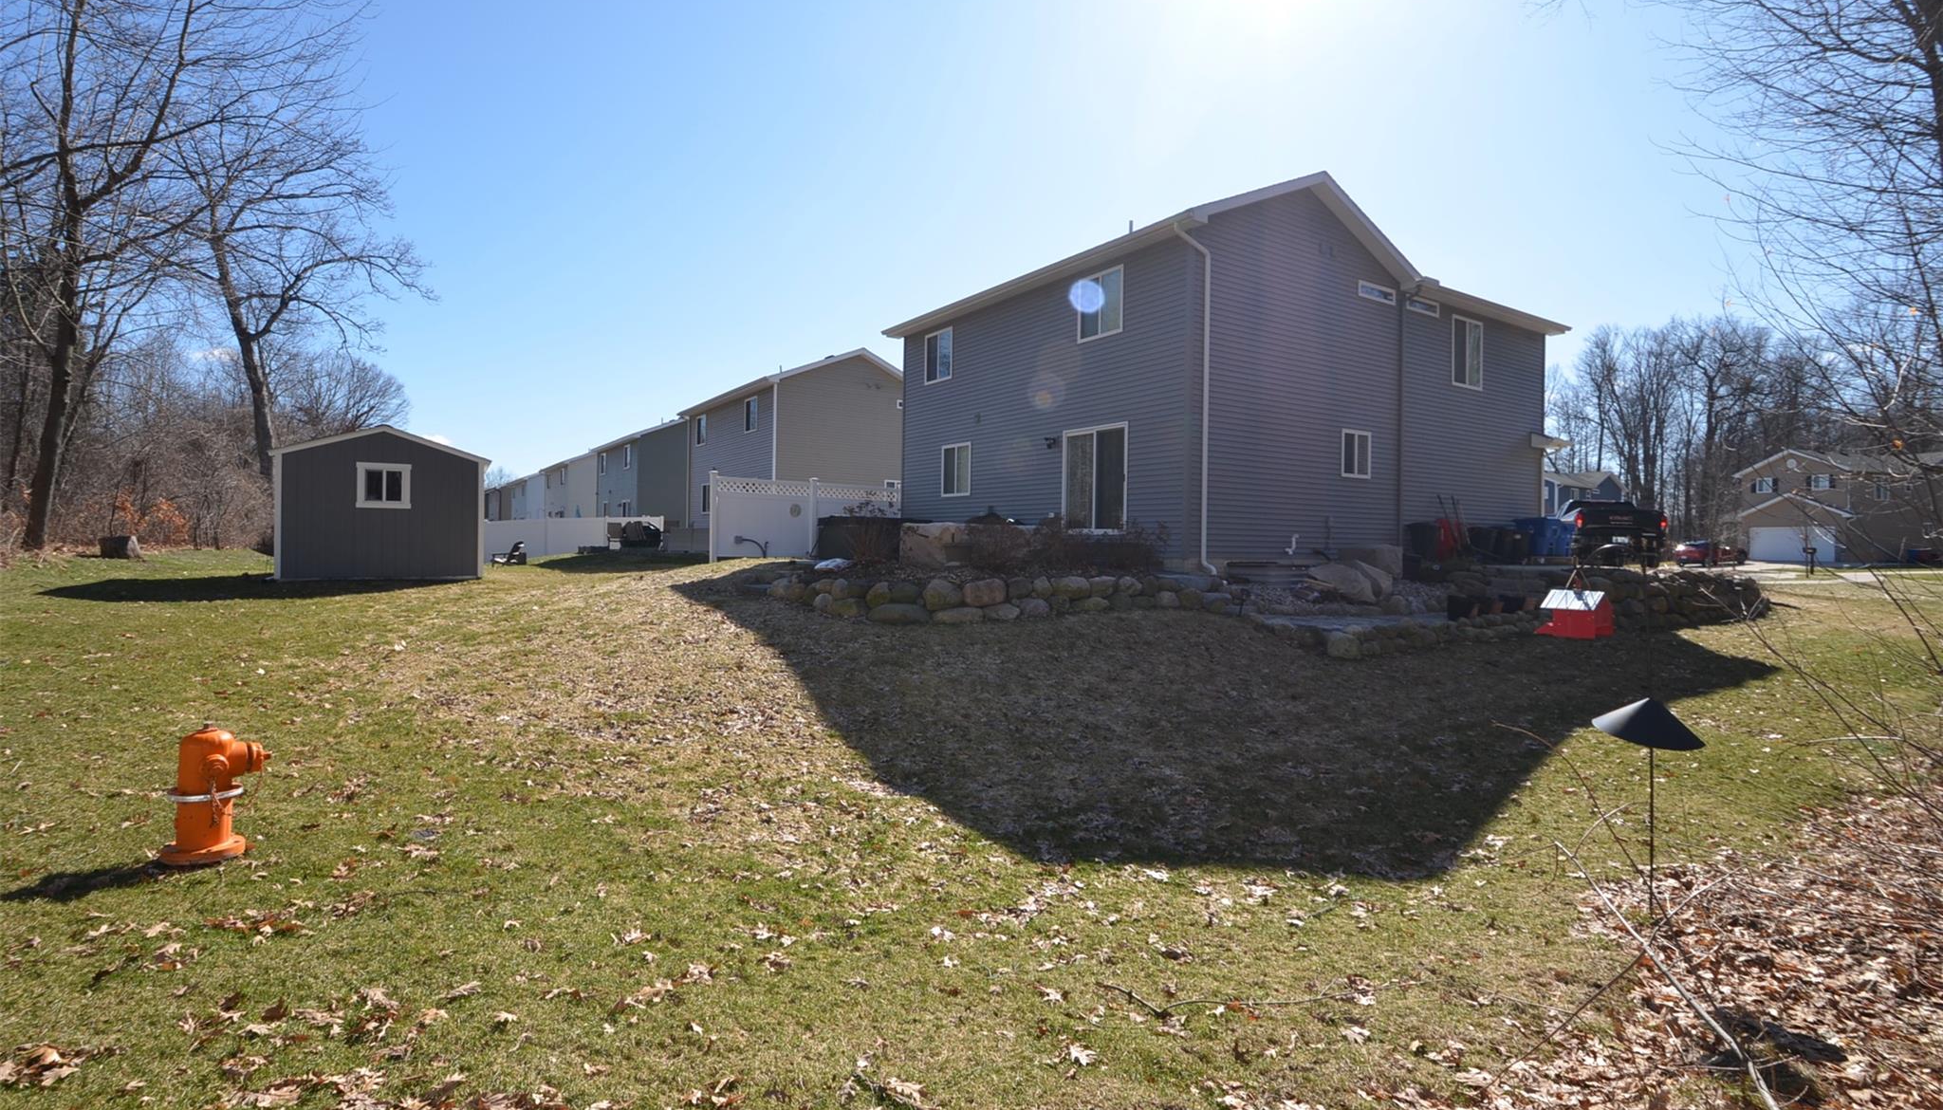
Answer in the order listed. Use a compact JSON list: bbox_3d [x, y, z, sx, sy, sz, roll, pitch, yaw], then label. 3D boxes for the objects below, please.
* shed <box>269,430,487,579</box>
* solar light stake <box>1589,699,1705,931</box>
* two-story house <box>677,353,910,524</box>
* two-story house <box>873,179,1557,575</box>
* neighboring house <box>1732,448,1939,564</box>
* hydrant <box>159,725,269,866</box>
[{"bbox_3d":[-11.423,-0.974,16.823,3.250,2.760,3.800,0,1,-34],"label":"shed"},{"bbox_3d":[3.442,1.279,4.340,0.455,1.110,0.455,2,1,44],"label":"solar light stake"},{"bbox_3d":[-4.044,-3.767,36.939,13.900,7.300,10.300,0,1,-34],"label":"two-story house"},{"bbox_3d":[6.273,-3.488,21.957,13.900,7.300,10.250,0,1,-34],"label":"two-story house"},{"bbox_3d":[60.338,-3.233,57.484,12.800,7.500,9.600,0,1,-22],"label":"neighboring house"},{"bbox_3d":[-4.198,1.280,4.775,0.390,0.735,0.450,1,1,37],"label":"hydrant"}]

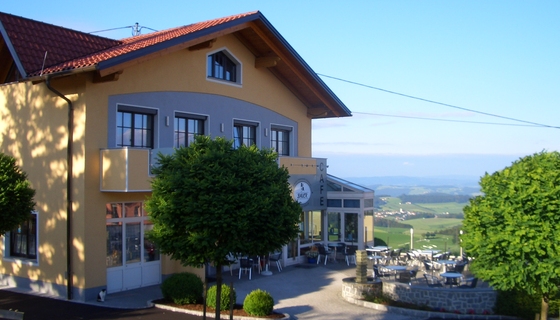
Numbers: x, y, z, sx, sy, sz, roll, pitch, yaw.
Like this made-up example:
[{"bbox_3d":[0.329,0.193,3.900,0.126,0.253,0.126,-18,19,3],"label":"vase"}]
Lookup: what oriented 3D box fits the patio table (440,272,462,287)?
[{"bbox_3d":[5.371,3.975,17.700,0.710,0.730,0.710,0,-2,0],"label":"patio table"}]

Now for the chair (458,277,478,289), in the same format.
[{"bbox_3d":[5.622,3.852,16.841,0.580,0.840,0.560,0,-2,13],"label":"chair"}]

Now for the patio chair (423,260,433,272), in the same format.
[{"bbox_3d":[5.376,3.951,20.025,0.580,0.840,0.560,-1,-2,27],"label":"patio chair"}]

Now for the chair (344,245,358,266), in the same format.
[{"bbox_3d":[3.034,4.074,24.029,0.560,0.840,0.580,1,-2,-25],"label":"chair"}]

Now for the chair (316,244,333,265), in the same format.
[{"bbox_3d":[1.950,4.127,24.700,0.570,0.840,0.580,-1,-2,37],"label":"chair"}]

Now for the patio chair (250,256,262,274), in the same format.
[{"bbox_3d":[-0.920,4.052,22.300,0.570,0.840,0.580,-1,-2,34],"label":"patio chair"}]

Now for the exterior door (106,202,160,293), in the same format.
[{"bbox_3d":[-4.919,2.916,19.265,0.120,2.900,2.330,-1,-2,35],"label":"exterior door"}]

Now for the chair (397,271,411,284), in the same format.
[{"bbox_3d":[3.868,3.878,17.663,0.560,0.840,0.580,0,-2,-12],"label":"chair"}]

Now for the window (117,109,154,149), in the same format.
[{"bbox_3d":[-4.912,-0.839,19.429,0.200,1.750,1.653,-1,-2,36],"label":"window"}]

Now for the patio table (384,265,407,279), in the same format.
[{"bbox_3d":[3.913,4.015,19.100,0.710,0.730,0.710,0,-2,0],"label":"patio table"}]

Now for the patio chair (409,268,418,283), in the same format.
[{"bbox_3d":[4.214,3.890,18.073,0.580,0.840,0.560,-1,-2,23],"label":"patio chair"}]

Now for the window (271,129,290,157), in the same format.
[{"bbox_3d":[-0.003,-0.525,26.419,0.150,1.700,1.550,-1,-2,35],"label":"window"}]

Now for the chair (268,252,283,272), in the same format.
[{"bbox_3d":[-0.180,4.068,22.800,0.580,0.840,0.570,0,-2,12],"label":"chair"}]

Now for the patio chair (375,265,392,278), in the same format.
[{"bbox_3d":[3.536,3.964,19.250,0.580,0.840,0.570,0,-2,12],"label":"patio chair"}]

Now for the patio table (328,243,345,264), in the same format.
[{"bbox_3d":[2.512,4.204,25.400,0.700,0.730,0.700,0,-2,0],"label":"patio table"}]

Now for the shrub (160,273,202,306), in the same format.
[{"bbox_3d":[-2.955,3.839,17.090,1.276,0.882,1.238,0,-2,0],"label":"shrub"}]

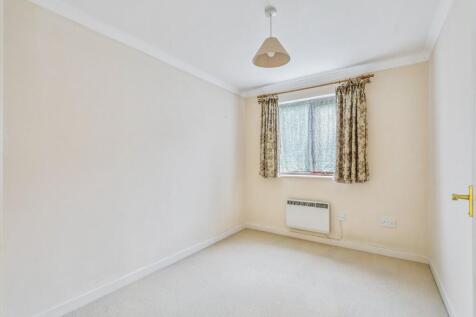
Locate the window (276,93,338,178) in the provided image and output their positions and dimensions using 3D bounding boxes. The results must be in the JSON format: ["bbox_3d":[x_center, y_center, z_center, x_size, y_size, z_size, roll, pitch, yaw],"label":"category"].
[{"bbox_3d":[1.038,-0.311,3.103,0.910,1.150,0.100,-1,-1,34],"label":"window"}]

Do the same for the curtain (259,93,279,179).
[{"bbox_3d":[0.479,-0.330,3.315,0.315,1.240,0.105,-1,-1,34],"label":"curtain"}]

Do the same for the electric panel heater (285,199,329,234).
[{"bbox_3d":[0.997,0.816,3.006,0.595,0.410,0.090,-1,-1,34],"label":"electric panel heater"}]

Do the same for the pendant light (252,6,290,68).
[{"bbox_3d":[0.259,-0.966,1.647,0.296,0.410,0.296,0,-1,0],"label":"pendant light"}]

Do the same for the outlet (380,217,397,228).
[{"bbox_3d":[1.804,0.767,2.518,0.150,0.092,0.012,-1,-1,34],"label":"outlet"}]

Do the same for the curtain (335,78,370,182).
[{"bbox_3d":[1.436,-0.328,2.681,0.360,1.250,0.105,-1,-1,34],"label":"curtain"}]

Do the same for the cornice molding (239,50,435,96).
[{"bbox_3d":[1.091,-1.111,2.962,2.367,0.094,0.090,-1,-1,34],"label":"cornice molding"}]

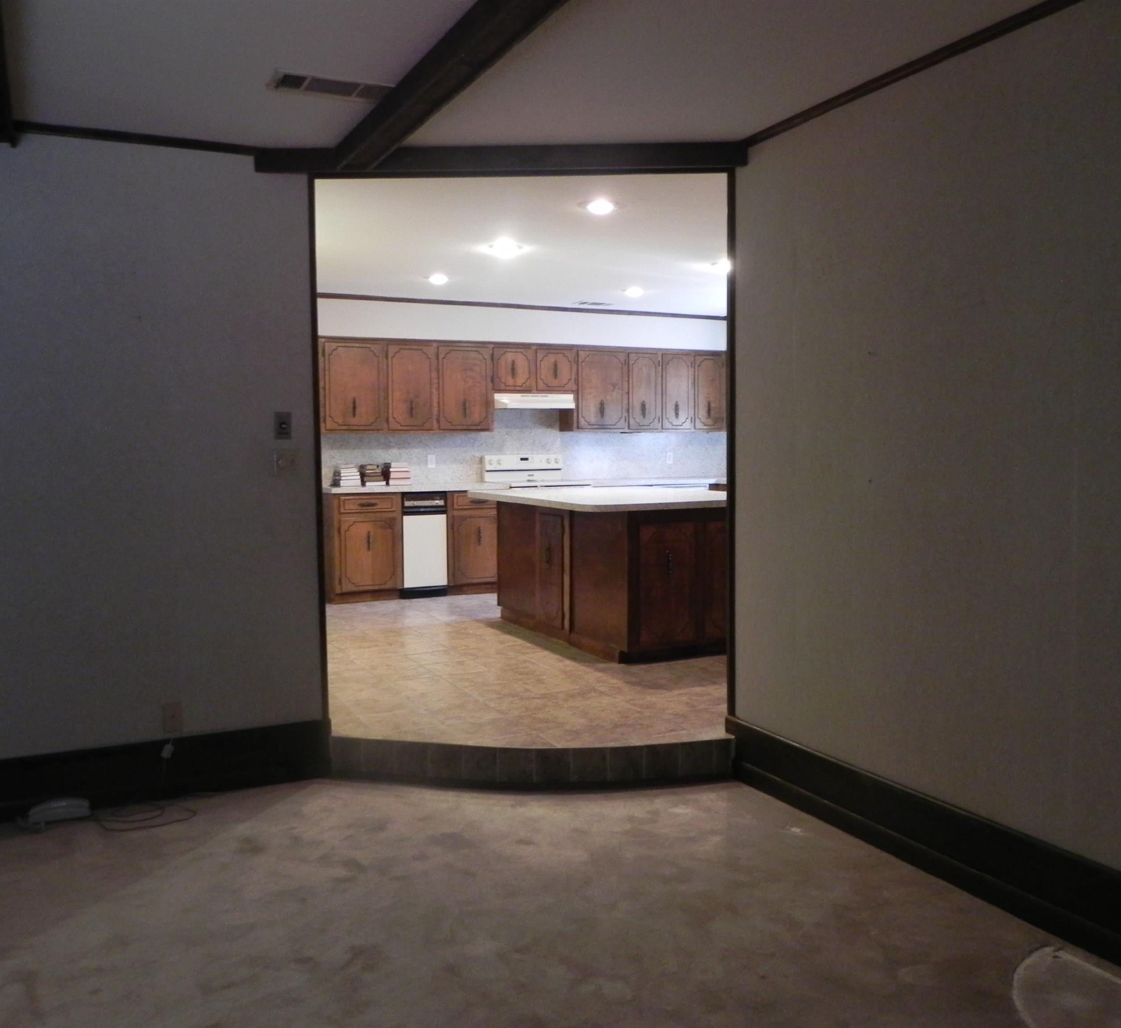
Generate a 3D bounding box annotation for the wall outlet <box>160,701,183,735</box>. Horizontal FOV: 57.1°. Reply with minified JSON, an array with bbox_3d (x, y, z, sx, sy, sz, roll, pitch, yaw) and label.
[{"bbox_3d":[-1.532,0.806,4.067,0.072,0.116,0.010,-2,4,-25],"label":"wall outlet"}]

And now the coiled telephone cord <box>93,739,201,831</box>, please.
[{"bbox_3d":[-1.571,1.025,3.892,0.359,0.232,0.286,-2,4,-25],"label":"coiled telephone cord"}]

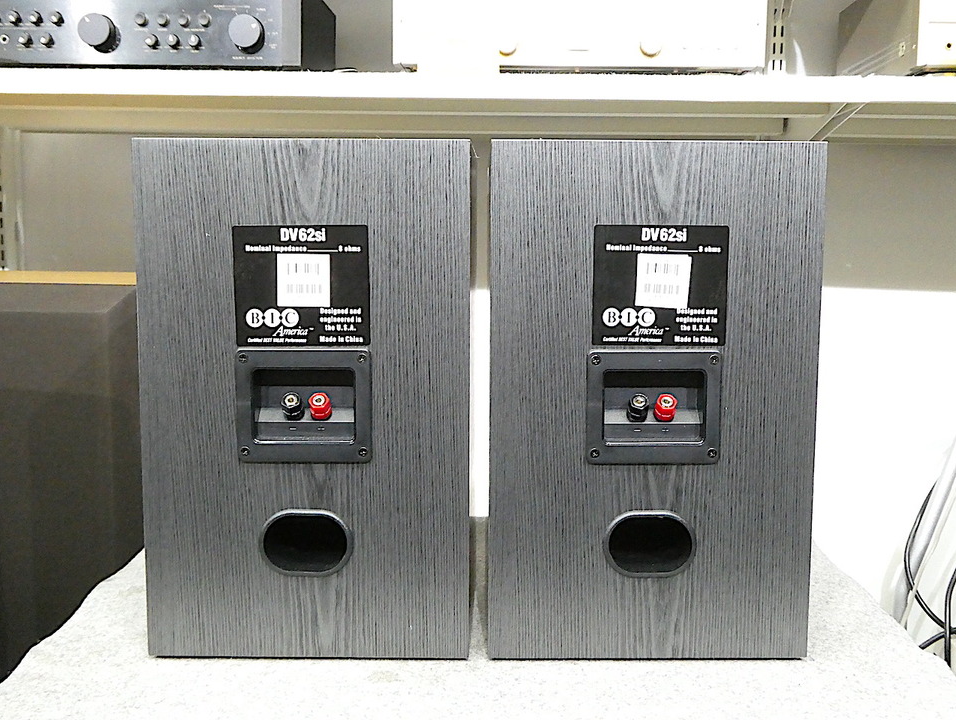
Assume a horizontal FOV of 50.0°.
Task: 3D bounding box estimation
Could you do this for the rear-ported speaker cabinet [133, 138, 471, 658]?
[{"bbox_3d":[-0.117,0.019,0.810,0.226,0.360,0.213,0,6,1],"label":"rear-ported speaker cabinet"}]

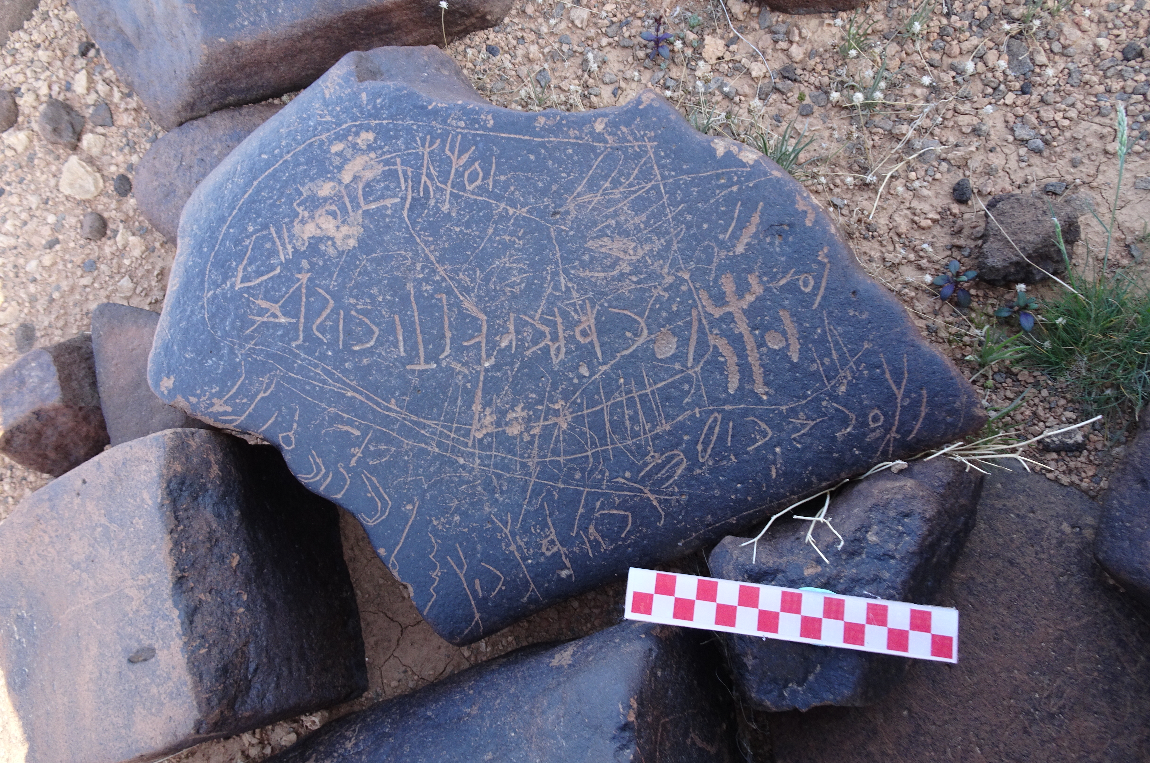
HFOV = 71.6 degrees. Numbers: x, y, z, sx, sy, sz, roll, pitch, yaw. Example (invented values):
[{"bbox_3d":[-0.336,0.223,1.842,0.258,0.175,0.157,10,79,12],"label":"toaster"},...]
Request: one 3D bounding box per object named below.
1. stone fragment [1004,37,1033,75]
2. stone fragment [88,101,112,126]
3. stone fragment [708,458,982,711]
[{"bbox_3d":[0.319,-0.233,0.572,0.016,0.011,0.031,-6,72,0],"label":"stone fragment"},{"bbox_3d":[-0.344,-0.194,0.581,0.013,0.010,0.019,-15,72,-3],"label":"stone fragment"},{"bbox_3d":[0.143,0.106,0.419,0.155,0.080,0.098,-27,73,-7],"label":"stone fragment"}]

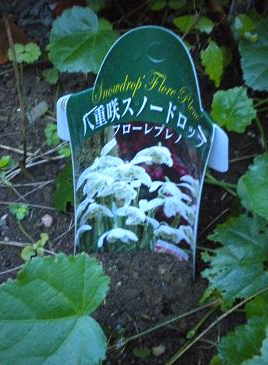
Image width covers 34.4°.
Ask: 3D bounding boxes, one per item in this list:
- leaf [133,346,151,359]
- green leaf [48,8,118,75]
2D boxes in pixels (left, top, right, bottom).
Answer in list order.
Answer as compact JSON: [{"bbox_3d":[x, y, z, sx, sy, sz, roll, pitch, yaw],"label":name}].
[{"bbox_3d":[0.005,0.096,0.245,0.010,0.002,0.008,0,56,1],"label":"leaf"},{"bbox_3d":[-0.048,-0.131,0.400,0.064,0.015,0.064,8,82,-3],"label":"green leaf"}]

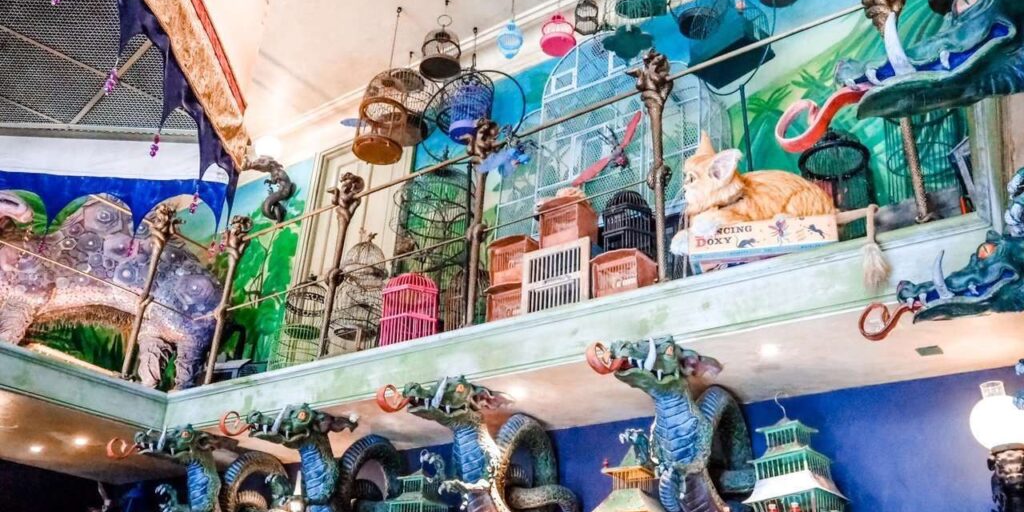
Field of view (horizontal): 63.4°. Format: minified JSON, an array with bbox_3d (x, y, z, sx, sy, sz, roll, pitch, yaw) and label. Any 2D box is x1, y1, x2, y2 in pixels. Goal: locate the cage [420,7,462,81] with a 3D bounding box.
[{"bbox_3d":[-0.491,-1.524,5.883,0.280,0.483,0.280,3,-27,1],"label":"cage"}]

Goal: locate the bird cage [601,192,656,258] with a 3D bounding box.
[{"bbox_3d":[0.600,-0.105,4.292,0.288,0.546,0.256,-19,-34,37],"label":"bird cage"}]

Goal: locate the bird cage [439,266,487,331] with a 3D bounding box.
[{"bbox_3d":[-0.264,0.286,4.511,0.240,0.510,0.240,3,-27,1],"label":"bird cage"}]

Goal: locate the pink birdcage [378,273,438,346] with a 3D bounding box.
[{"bbox_3d":[-0.601,0.337,4.803,0.332,0.531,0.328,-7,-28,19],"label":"pink birdcage"}]

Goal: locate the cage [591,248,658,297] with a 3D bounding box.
[{"bbox_3d":[0.545,0.137,3.966,0.250,0.256,0.232,-15,-32,32],"label":"cage"}]

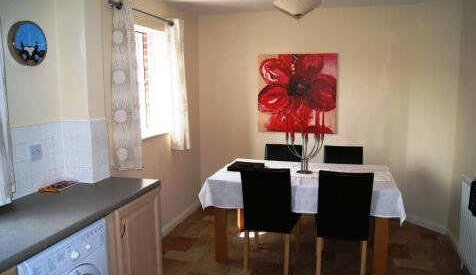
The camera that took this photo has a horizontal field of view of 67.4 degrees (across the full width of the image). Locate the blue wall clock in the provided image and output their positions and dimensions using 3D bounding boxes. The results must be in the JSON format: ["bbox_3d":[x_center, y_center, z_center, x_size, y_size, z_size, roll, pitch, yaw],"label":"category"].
[{"bbox_3d":[-1.218,-0.543,2.078,0.038,0.248,0.248,2,8,16],"label":"blue wall clock"}]

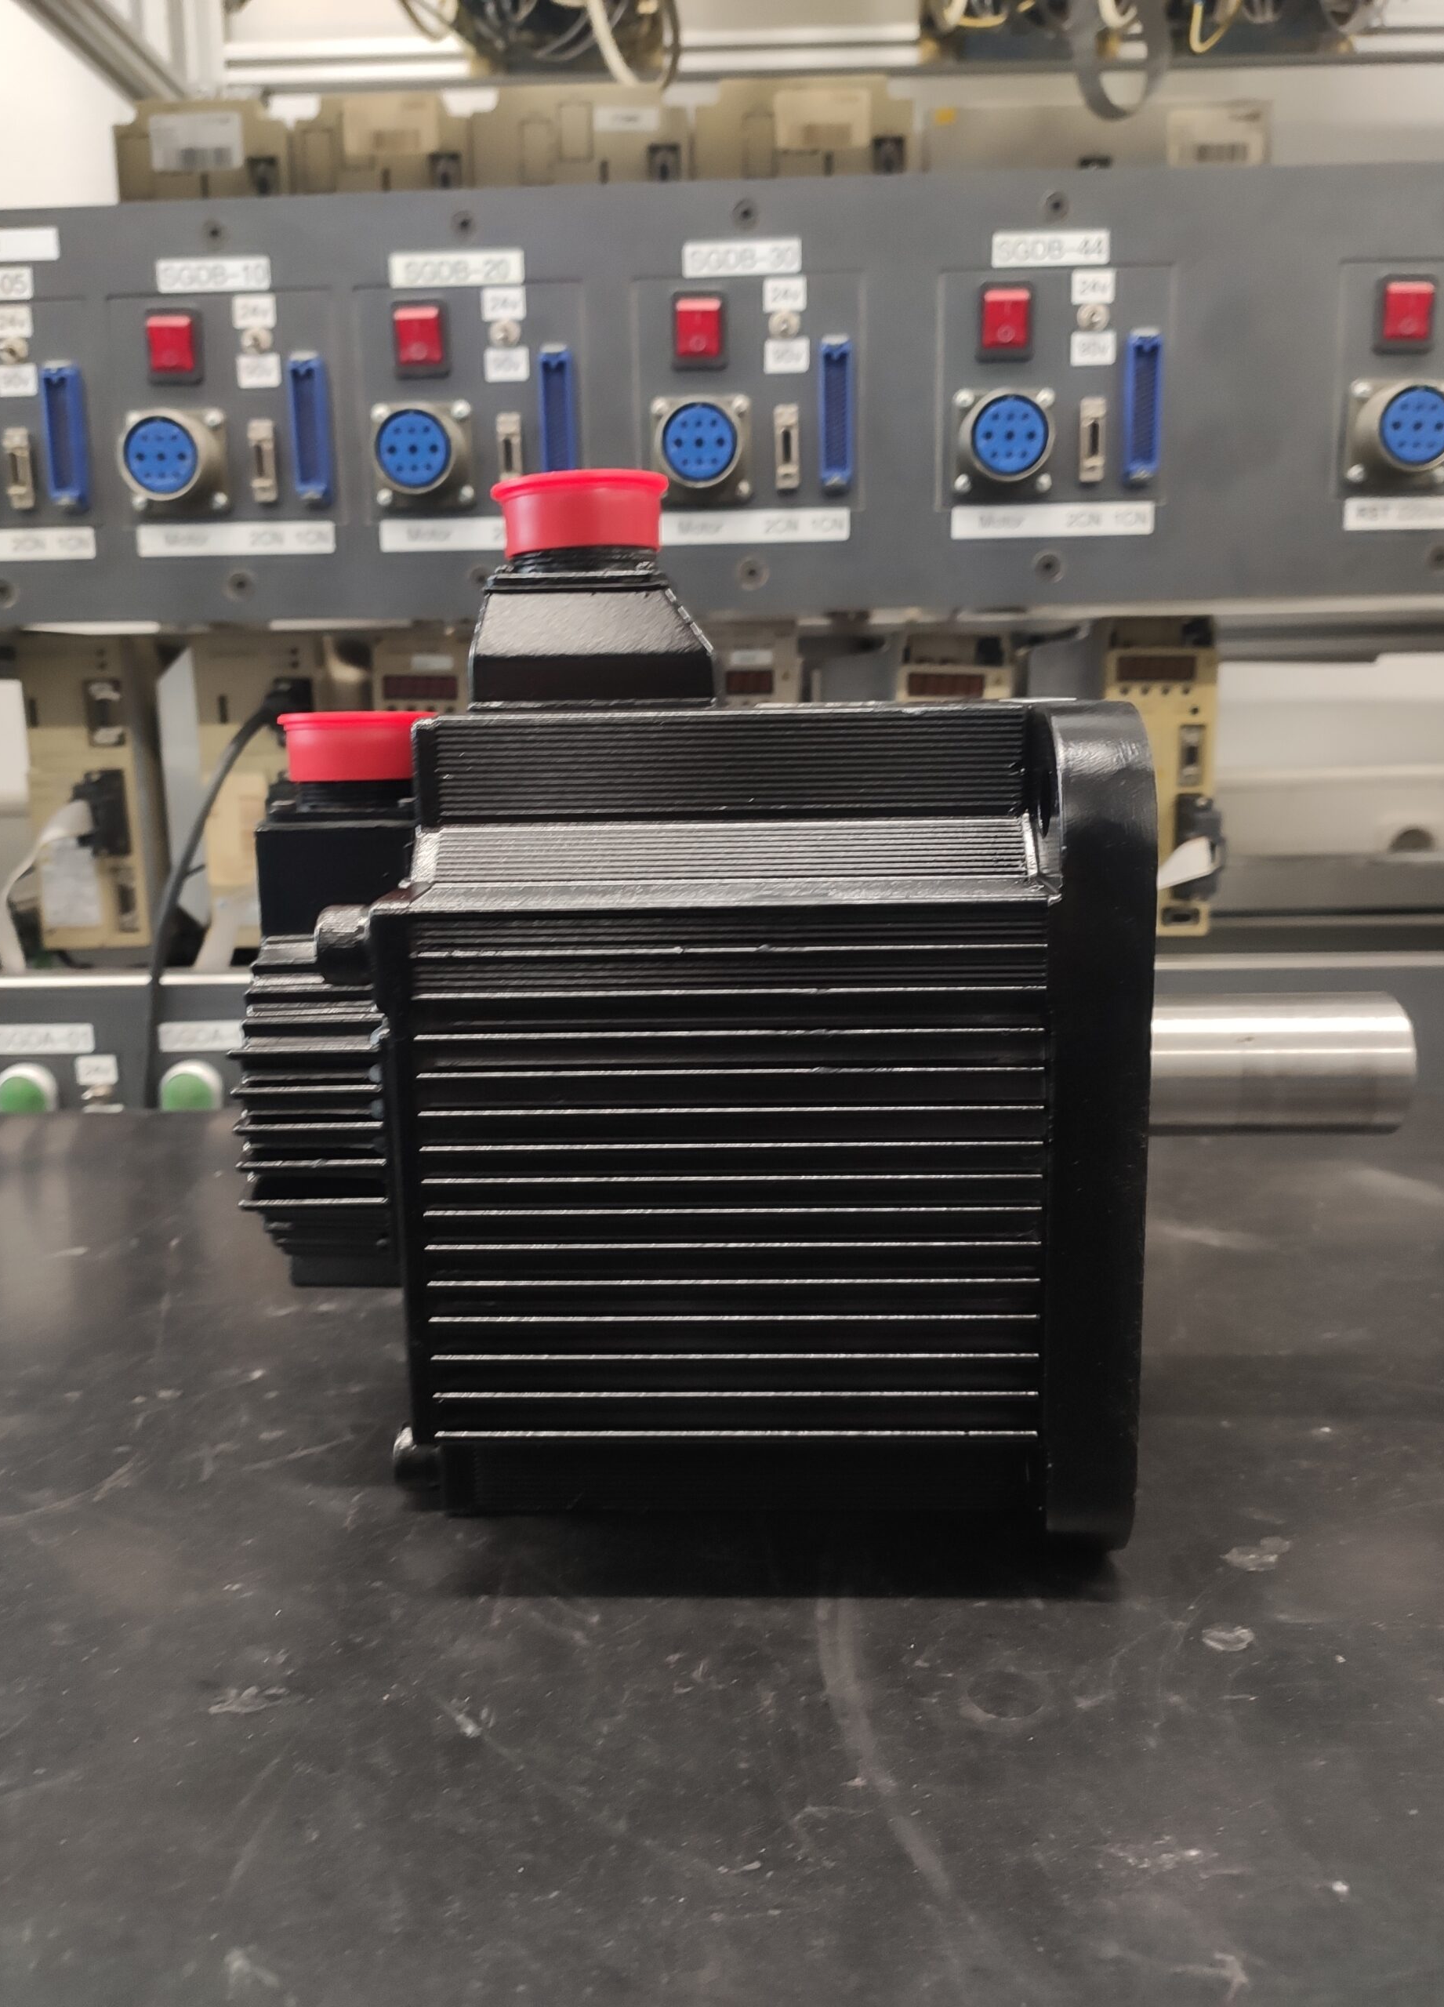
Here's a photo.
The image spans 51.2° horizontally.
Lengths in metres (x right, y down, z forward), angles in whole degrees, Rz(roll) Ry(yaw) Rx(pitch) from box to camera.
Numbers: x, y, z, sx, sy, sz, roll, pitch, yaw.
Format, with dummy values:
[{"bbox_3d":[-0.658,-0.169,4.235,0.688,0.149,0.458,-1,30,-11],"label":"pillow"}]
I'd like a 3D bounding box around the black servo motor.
[{"bbox_3d":[-0.014,-0.009,0.372,0.195,0.233,0.180,-1,12,2],"label":"black servo motor"}]

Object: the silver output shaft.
[{"bbox_3d":[0.123,0.015,0.372,0.079,0.035,0.035,-1,12,2],"label":"silver output shaft"}]

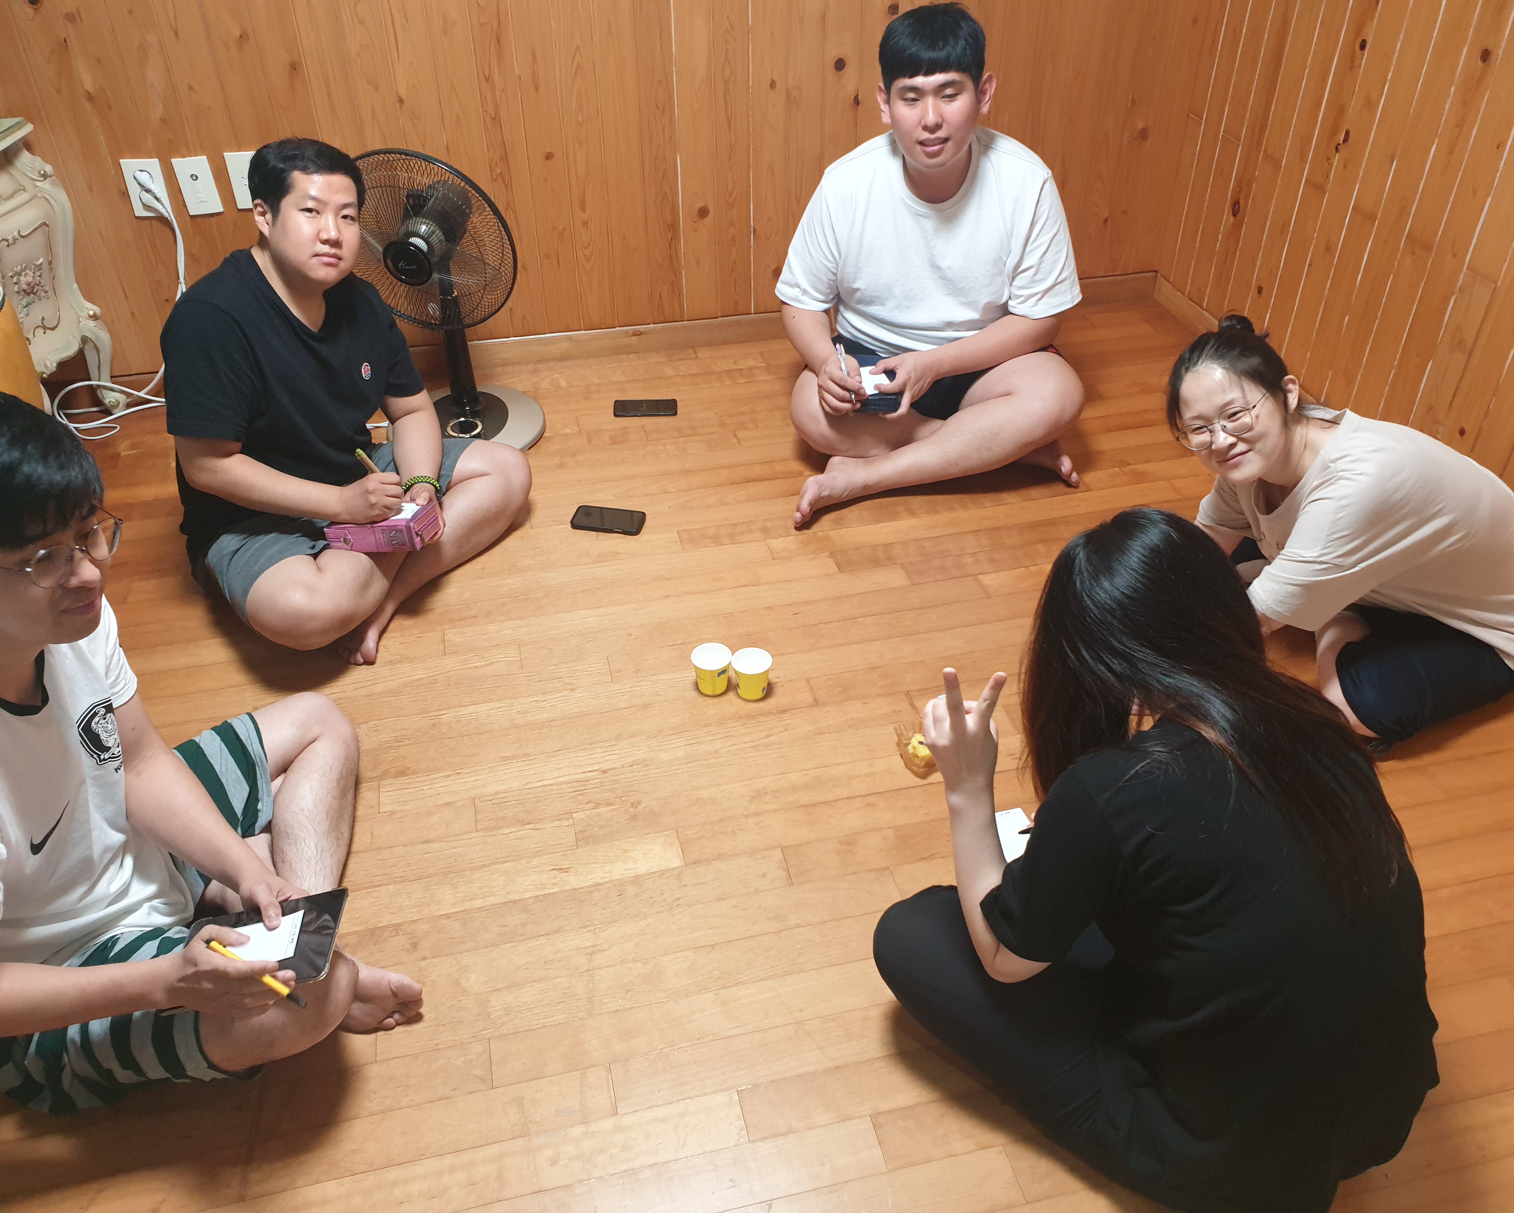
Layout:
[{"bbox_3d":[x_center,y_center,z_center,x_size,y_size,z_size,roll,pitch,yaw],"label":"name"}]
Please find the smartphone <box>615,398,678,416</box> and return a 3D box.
[{"bbox_3d":[-0.274,-0.489,2.999,0.155,0.010,0.071,-2,37,-2],"label":"smartphone"}]

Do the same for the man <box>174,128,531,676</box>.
[{"bbox_3d":[-0.812,-0.449,2.249,0.640,0.855,0.690,28,45,32],"label":"man"}]

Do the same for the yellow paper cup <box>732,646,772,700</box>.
[{"bbox_3d":[-0.007,0.123,2.133,0.073,0.071,0.073,0,37,0],"label":"yellow paper cup"}]

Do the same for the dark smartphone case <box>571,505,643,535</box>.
[{"bbox_3d":[-0.314,-0.183,2.590,0.154,0.011,0.077,6,37,9],"label":"dark smartphone case"}]

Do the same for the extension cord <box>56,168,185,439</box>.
[{"bbox_3d":[-1.471,-0.678,2.772,0.381,0.567,0.159,-9,38,-11],"label":"extension cord"}]

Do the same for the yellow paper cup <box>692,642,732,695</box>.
[{"bbox_3d":[-0.078,0.116,2.143,0.073,0.071,0.073,0,37,0],"label":"yellow paper cup"}]

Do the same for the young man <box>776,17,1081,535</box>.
[{"bbox_3d":[0.410,-0.755,2.574,0.710,0.940,0.670,1,37,2],"label":"young man"}]

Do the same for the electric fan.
[{"bbox_3d":[-0.717,-0.695,2.718,0.425,0.680,0.380,7,38,9],"label":"electric fan"}]

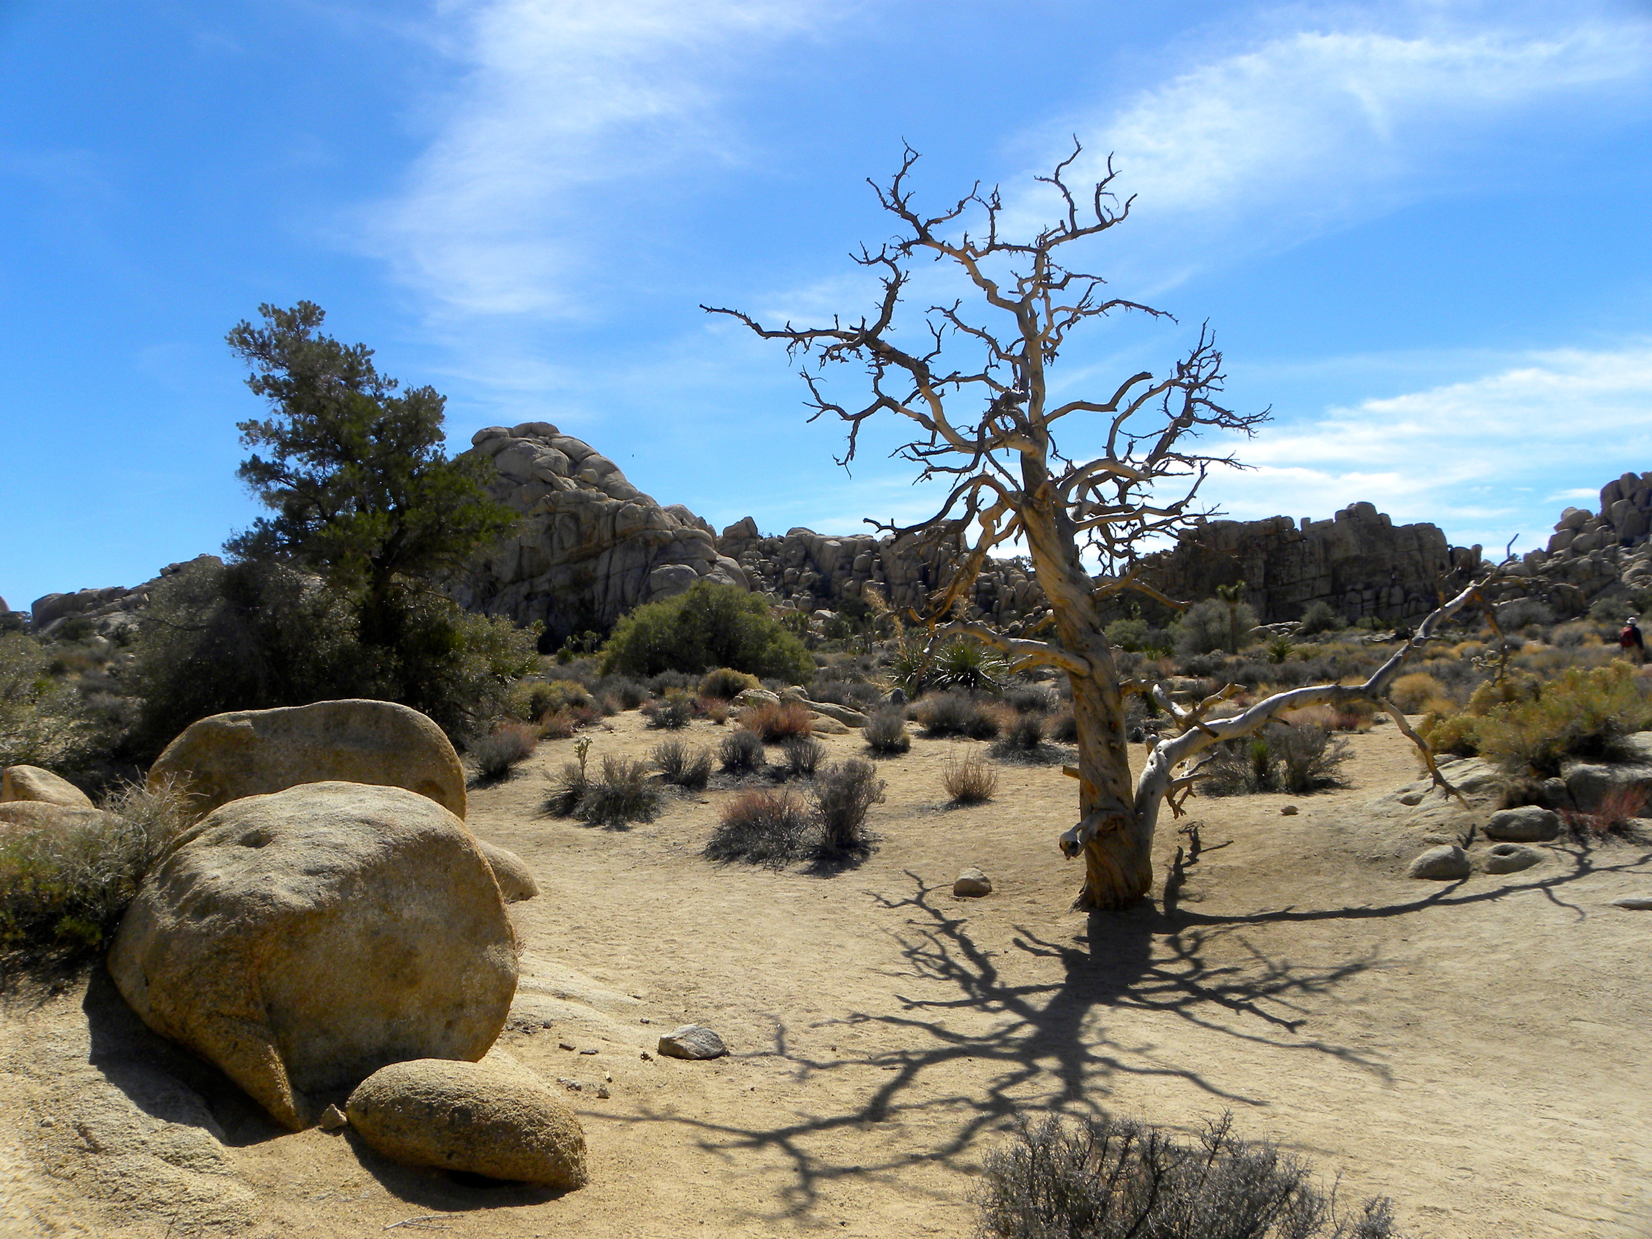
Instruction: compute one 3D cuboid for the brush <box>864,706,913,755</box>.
[{"bbox_3d":[0.752,1.333,14.900,0.590,0.550,0.540,0,0,0],"label":"brush"}]

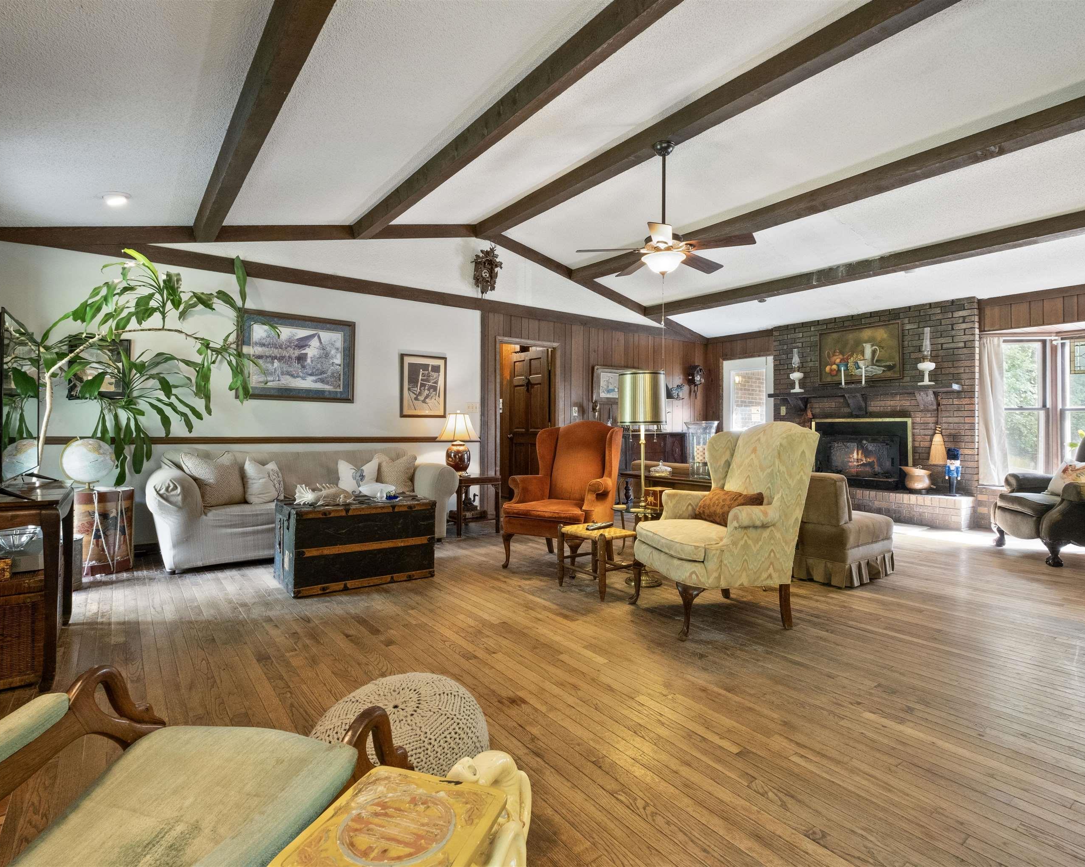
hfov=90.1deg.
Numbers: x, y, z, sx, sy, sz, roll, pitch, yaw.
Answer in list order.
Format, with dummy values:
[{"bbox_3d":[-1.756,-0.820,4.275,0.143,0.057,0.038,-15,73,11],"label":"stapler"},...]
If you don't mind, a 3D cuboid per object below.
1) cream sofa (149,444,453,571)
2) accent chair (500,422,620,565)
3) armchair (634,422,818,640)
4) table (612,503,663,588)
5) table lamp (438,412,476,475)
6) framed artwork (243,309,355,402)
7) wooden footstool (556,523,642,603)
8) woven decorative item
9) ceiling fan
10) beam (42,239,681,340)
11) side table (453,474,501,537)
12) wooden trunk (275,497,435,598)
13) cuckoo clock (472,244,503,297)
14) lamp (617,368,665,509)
[{"bbox_3d":[-1.989,0.561,4.740,2.350,0.850,0.880,0,0,-35],"label":"cream sofa"},{"bbox_3d":[0.181,0.449,4.204,0.770,1.115,0.820,1,0,31],"label":"accent chair"},{"bbox_3d":[1.000,0.466,3.046,0.840,1.080,0.790,0,0,-16],"label":"armchair"},{"bbox_3d":[0.681,0.752,3.648,0.410,0.500,0.410,0,0,0],"label":"table"},{"bbox_3d":[-0.868,0.096,5.520,0.385,0.635,0.385,0,0,0],"label":"table lamp"},{"bbox_3d":[-2.208,-0.685,4.945,0.995,0.780,0.035,0,0,-38],"label":"framed artwork"},{"bbox_3d":[0.362,0.801,3.498,0.345,0.400,0.430,0,0,-38],"label":"wooden footstool"},{"bbox_3d":[-0.385,0.857,1.485,0.480,0.320,0.480,0,0,-38],"label":"woven decorative item"},{"bbox_3d":[0.911,-1.671,4.065,1.300,1.010,1.300,0,0,-38],"label":"ceiling fan"},{"bbox_3d":[-0.507,-1.473,6.239,7.850,0.135,0.050,-1,1,-38],"label":"beam"},{"bbox_3d":[-0.785,0.711,5.527,0.470,0.565,0.600,0,0,-38],"label":"side table"},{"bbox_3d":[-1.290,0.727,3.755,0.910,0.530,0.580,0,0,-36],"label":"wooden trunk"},{"bbox_3d":[-0.619,-1.802,6.005,0.310,0.540,0.190,0,0,-36],"label":"cuckoo clock"},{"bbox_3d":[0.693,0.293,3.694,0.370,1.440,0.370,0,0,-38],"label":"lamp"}]

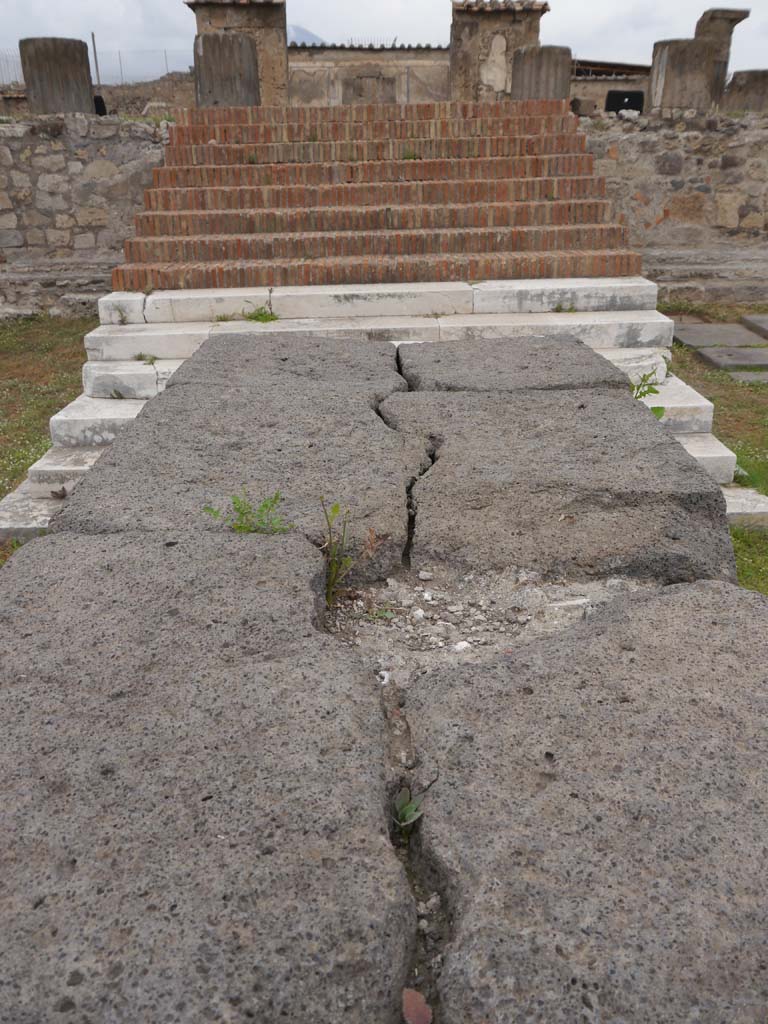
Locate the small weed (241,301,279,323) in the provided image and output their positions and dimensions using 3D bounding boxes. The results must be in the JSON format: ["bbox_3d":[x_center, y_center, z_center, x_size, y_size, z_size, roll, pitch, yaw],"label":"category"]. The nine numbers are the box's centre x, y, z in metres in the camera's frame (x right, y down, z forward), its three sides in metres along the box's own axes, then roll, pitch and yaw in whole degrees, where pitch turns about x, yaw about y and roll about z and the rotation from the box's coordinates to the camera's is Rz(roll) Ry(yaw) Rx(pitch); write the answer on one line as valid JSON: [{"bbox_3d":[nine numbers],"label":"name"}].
[{"bbox_3d":[-0.955,-1.541,6.402,0.278,0.137,0.138,-1,24,0],"label":"small weed"}]

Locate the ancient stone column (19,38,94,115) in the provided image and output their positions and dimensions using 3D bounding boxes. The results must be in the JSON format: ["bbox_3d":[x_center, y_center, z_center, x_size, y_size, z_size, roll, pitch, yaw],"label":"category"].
[{"bbox_3d":[-4.206,-5.601,10.724,0.880,0.933,0.880,-1,24,0],"label":"ancient stone column"}]

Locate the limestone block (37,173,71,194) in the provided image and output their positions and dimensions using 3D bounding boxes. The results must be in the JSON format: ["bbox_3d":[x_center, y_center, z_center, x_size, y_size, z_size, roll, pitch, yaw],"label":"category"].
[{"bbox_3d":[-4.268,-4.269,10.766,0.432,0.246,0.220,-1,24,0],"label":"limestone block"}]

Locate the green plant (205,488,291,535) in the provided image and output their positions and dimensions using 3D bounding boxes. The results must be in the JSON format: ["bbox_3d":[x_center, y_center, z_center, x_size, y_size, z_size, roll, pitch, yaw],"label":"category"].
[{"bbox_3d":[-0.247,0.004,1.518,0.155,0.070,0.100,-1,24,0],"label":"green plant"}]

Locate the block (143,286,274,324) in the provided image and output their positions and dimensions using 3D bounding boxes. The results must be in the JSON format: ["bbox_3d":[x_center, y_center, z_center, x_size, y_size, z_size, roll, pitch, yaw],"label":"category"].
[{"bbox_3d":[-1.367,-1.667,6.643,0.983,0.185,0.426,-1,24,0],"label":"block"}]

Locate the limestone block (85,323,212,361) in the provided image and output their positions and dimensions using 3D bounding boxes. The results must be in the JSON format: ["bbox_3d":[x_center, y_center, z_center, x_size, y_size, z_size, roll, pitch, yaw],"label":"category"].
[{"bbox_3d":[-1.733,-1.309,6.329,0.912,0.189,0.436,-1,24,0],"label":"limestone block"}]

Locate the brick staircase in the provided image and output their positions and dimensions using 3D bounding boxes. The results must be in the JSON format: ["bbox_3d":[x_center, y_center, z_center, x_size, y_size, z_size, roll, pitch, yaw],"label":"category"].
[{"bbox_3d":[-0.088,-3.191,7.984,4.300,1.419,3.260,-1,24,0],"label":"brick staircase"}]

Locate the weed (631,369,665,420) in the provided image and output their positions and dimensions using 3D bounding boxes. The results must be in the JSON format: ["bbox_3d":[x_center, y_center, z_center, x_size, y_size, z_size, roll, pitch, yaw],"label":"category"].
[{"bbox_3d":[0.706,-0.313,2.215,0.088,0.133,0.075,-1,24,0],"label":"weed"}]

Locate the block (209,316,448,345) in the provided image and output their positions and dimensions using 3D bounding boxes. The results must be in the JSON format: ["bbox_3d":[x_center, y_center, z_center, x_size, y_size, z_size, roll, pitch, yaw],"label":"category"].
[{"bbox_3d":[-0.436,-1.368,6.427,1.718,0.187,0.458,-1,24,0],"label":"block"}]

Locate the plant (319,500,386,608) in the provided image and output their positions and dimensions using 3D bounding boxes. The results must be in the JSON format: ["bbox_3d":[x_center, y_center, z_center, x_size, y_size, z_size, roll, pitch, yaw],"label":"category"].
[{"bbox_3d":[-0.057,0.076,1.517,0.115,0.202,0.103,-1,24,0],"label":"plant"}]

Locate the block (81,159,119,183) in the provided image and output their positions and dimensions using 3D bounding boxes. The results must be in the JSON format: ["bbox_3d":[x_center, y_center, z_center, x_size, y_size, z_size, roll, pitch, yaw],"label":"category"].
[{"bbox_3d":[-3.219,-3.919,9.494,0.406,0.229,0.275,-1,24,0],"label":"block"}]

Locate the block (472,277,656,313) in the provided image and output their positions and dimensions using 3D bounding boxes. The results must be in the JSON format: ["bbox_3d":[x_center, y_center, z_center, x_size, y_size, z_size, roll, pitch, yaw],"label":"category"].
[{"bbox_3d":[1.432,-1.771,6.756,1.454,0.194,0.466,-1,24,0],"label":"block"}]

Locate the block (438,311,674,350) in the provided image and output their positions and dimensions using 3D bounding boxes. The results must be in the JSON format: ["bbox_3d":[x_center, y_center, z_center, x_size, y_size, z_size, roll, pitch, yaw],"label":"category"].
[{"bbox_3d":[1.273,-1.380,6.318,1.730,0.189,0.436,-1,24,0],"label":"block"}]

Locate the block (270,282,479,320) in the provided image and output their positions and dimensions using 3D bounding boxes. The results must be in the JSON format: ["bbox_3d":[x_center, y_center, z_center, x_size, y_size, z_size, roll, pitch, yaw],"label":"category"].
[{"bbox_3d":[-0.100,-1.736,6.763,1.613,0.194,0.466,-1,24,0],"label":"block"}]

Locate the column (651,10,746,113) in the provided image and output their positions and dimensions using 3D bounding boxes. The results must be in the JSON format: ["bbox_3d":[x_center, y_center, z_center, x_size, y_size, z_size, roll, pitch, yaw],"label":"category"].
[{"bbox_3d":[4.035,-5.811,10.680,1.100,1.192,0.924,-1,24,0],"label":"column"}]

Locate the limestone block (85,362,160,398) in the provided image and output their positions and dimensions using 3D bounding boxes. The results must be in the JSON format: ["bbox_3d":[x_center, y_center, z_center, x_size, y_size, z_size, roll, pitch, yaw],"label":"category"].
[{"bbox_3d":[-1.845,-0.967,6.014,0.519,0.168,0.420,-1,24,0],"label":"limestone block"}]

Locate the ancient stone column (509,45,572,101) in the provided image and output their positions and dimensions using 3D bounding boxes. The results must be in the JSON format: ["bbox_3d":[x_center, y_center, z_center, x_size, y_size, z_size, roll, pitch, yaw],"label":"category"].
[{"bbox_3d":[1.842,-5.112,9.687,0.679,0.553,0.679,-1,24,0],"label":"ancient stone column"}]

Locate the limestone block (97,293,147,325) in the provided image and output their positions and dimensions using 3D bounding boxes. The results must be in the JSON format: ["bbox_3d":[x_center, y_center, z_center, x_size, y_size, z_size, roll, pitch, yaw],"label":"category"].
[{"bbox_3d":[-2.068,-1.690,6.771,0.371,0.194,0.466,-1,24,0],"label":"limestone block"}]

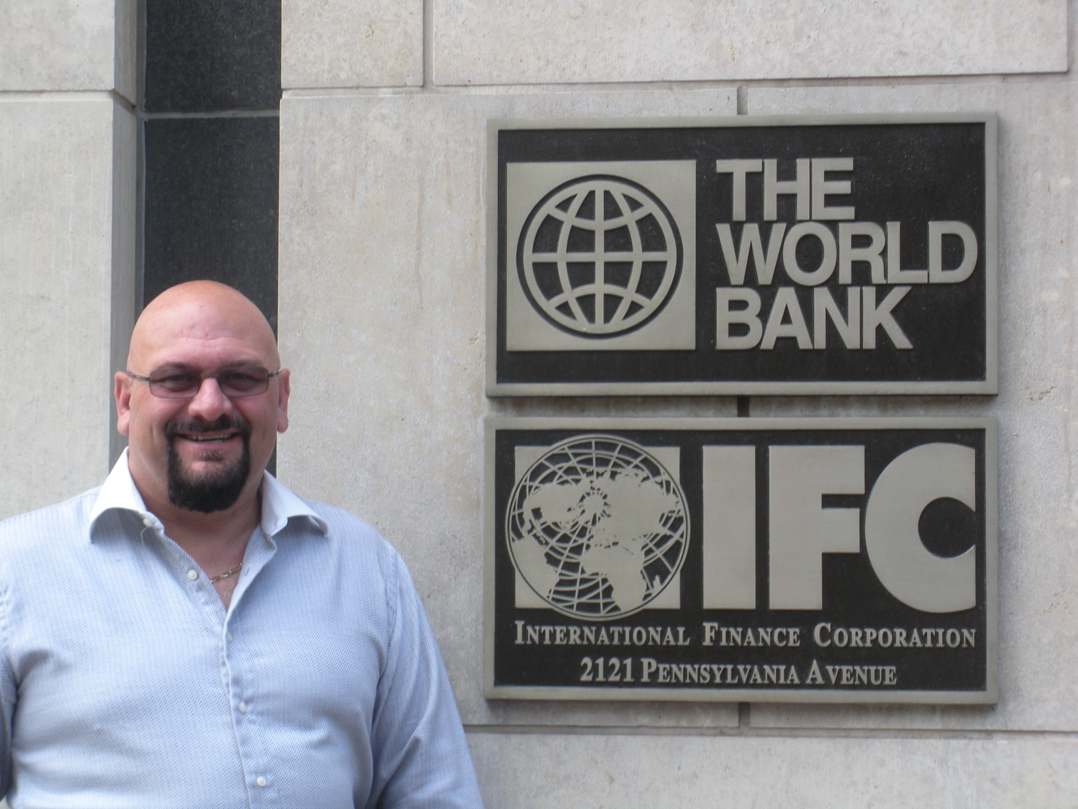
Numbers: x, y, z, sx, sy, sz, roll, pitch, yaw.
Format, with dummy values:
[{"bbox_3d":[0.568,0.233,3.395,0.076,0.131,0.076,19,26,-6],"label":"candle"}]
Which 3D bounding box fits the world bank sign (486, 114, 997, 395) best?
[{"bbox_3d":[0.240,-0.177,3.025,0.608,0.334,0.037,0,-3,6],"label":"world bank sign"}]

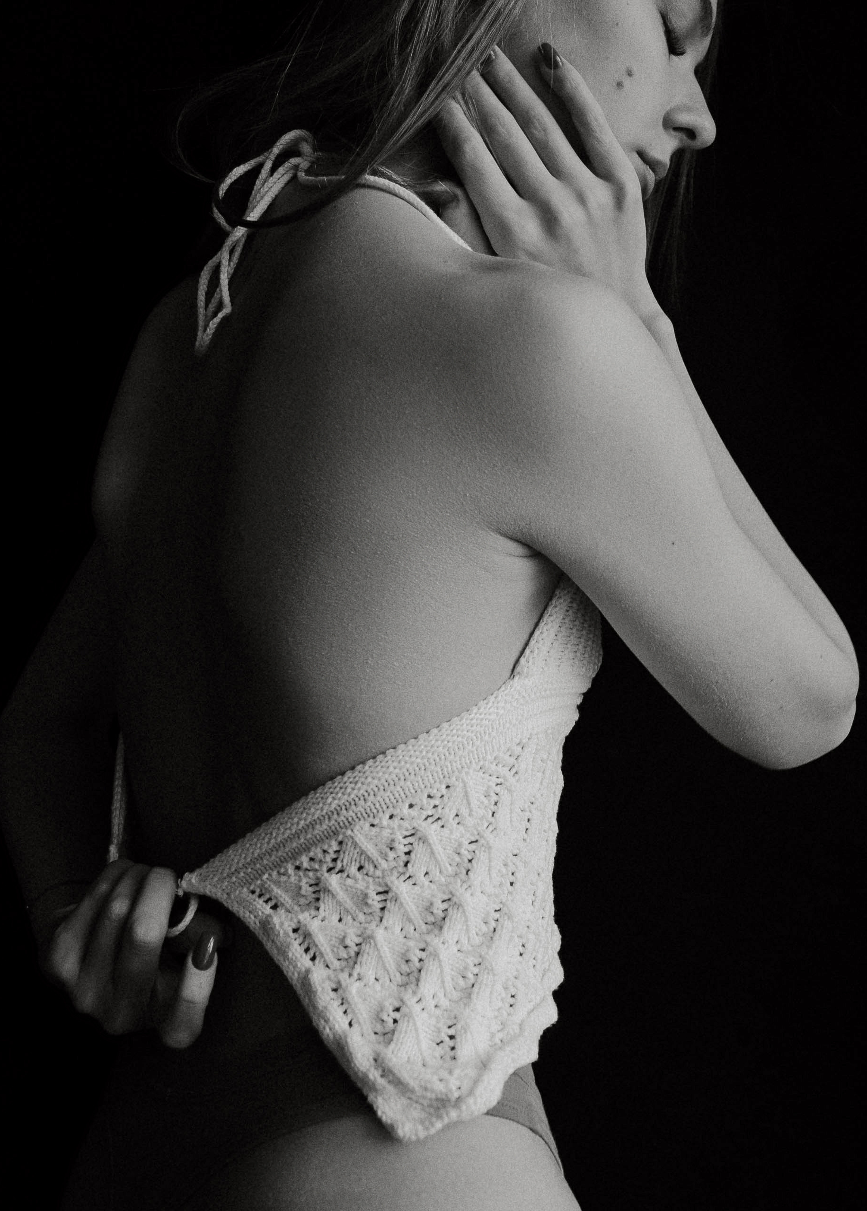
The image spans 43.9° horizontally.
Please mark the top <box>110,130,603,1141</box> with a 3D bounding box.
[{"bbox_3d":[-0.055,0.015,0.700,0.270,0.580,0.270,2,0,43],"label":"top"}]

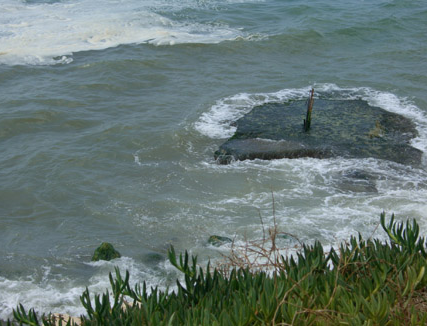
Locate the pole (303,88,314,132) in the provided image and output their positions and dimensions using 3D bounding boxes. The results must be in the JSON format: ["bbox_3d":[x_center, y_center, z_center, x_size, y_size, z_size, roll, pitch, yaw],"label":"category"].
[{"bbox_3d":[1.830,-1.001,27.239,0.100,0.853,0.085,5,20,-2],"label":"pole"}]

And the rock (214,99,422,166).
[{"bbox_3d":[1.918,-0.519,27.829,3.800,0.500,3.363,0,20,0],"label":"rock"}]

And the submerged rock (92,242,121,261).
[{"bbox_3d":[-1.659,1.371,22.371,0.434,0.360,0.400,0,20,0],"label":"submerged rock"}]

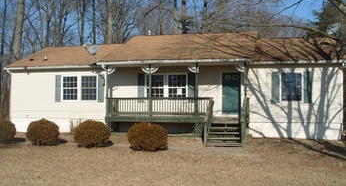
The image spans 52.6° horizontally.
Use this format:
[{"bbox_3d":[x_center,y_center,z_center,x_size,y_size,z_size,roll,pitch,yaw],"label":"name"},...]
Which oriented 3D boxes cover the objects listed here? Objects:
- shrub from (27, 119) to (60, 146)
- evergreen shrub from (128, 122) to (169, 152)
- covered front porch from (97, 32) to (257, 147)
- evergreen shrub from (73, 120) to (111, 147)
[{"bbox_3d":[-5.713,1.739,15.445,1.460,1.140,1.460,0,-2,13],"label":"shrub"},{"bbox_3d":[-1.003,1.727,13.940,1.580,1.120,1.580,0,-2,0],"label":"evergreen shrub"},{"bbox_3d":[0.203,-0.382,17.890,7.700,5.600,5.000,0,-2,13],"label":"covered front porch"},{"bbox_3d":[-3.415,1.735,14.757,1.550,1.130,1.550,0,-2,13],"label":"evergreen shrub"}]

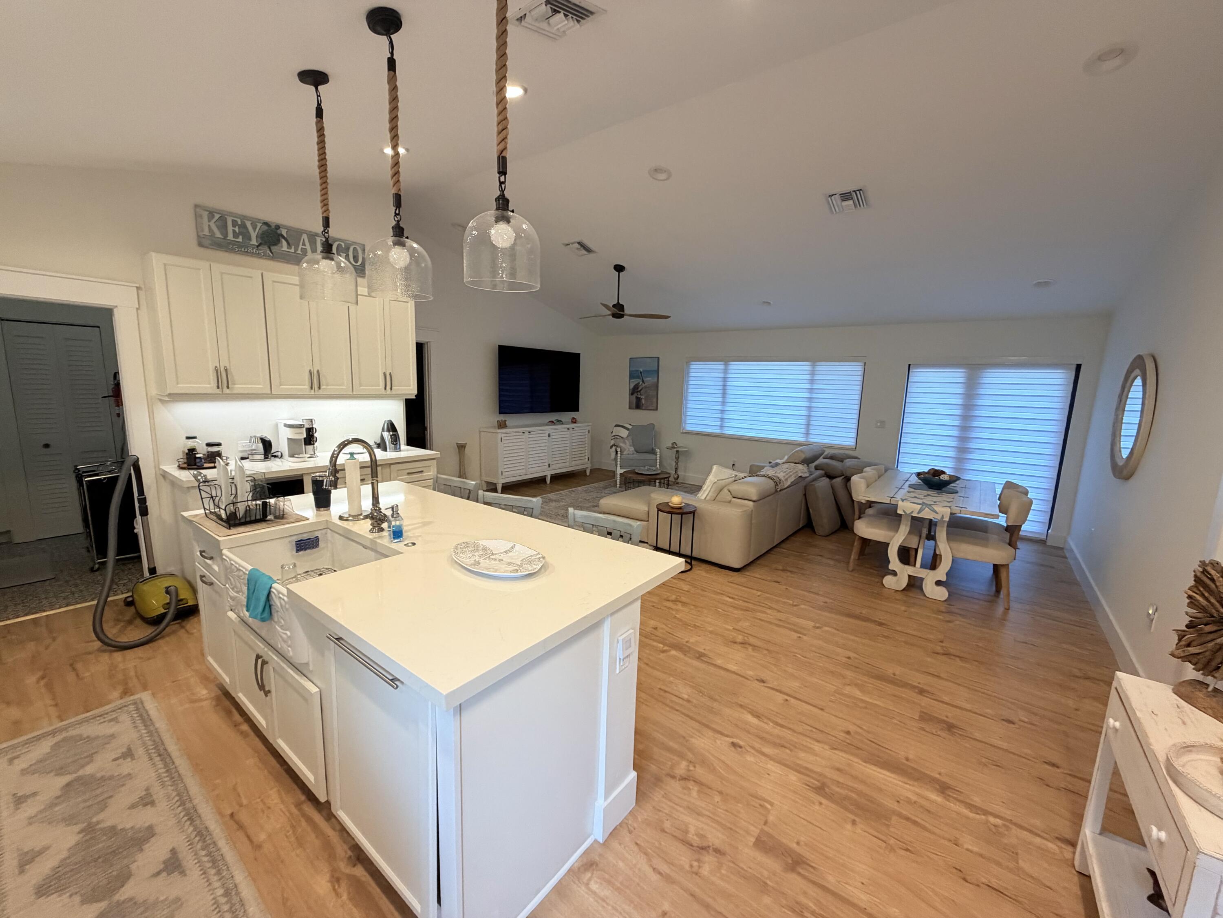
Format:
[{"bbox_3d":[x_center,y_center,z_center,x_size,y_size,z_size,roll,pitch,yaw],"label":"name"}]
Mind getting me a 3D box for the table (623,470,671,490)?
[{"bbox_3d":[0.458,0.425,6.554,0.636,0.447,0.636,2,9,0],"label":"table"}]

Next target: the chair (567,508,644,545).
[{"bbox_3d":[-0.189,0.792,2.409,0.447,0.974,0.507,8,11,33],"label":"chair"}]

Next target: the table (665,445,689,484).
[{"bbox_3d":[1.072,0.124,8.035,0.370,0.620,0.370,2,9,0],"label":"table"}]

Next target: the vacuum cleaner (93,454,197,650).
[{"bbox_3d":[-3.049,0.535,3.205,0.795,1.064,0.557,8,11,35],"label":"vacuum cleaner"}]

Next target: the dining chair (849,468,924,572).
[{"bbox_3d":[2.492,0.591,4.503,0.586,0.885,0.497,8,11,35],"label":"dining chair"}]

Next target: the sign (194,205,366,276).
[{"bbox_3d":[-2.711,-1.807,4.193,0.025,0.295,1.265,9,11,36],"label":"sign"}]

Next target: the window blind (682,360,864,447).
[{"bbox_3d":[2.293,-0.858,7.380,2.620,1.130,0.070,9,11,36],"label":"window blind"}]

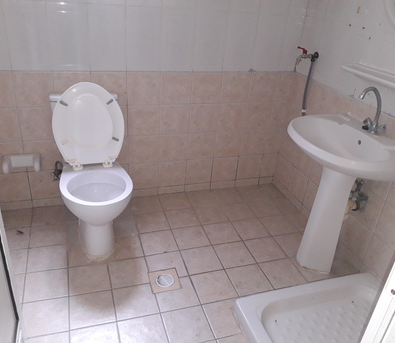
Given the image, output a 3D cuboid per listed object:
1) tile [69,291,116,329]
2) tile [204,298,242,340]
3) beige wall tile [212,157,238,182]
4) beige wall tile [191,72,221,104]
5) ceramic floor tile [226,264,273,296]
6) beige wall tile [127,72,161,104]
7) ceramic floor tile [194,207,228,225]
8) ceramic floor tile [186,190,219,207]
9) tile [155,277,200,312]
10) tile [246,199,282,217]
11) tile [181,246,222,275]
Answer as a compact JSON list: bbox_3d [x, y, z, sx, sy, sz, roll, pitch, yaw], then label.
[{"bbox_3d":[-0.489,0.643,1.657,0.199,0.010,0.198,-5,30,-18],"label":"tile"},{"bbox_3d":[0.144,0.684,1.667,0.199,0.012,0.198,-5,30,-18],"label":"tile"},{"bbox_3d":[0.204,-0.015,2.626,0.200,0.200,0.010,-5,30,-18],"label":"beige wall tile"},{"bbox_3d":[0.061,-0.531,2.273,0.200,0.200,0.009,-5,30,-18],"label":"beige wall tile"},{"bbox_3d":[0.274,0.575,1.888,0.200,0.010,0.200,-5,30,-18],"label":"ceramic floor tile"},{"bbox_3d":[-0.322,-0.500,2.156,0.199,0.200,0.010,-5,30,-18],"label":"beige wall tile"},{"bbox_3d":[0.092,0.295,2.378,0.199,0.012,0.198,-5,30,-18],"label":"ceramic floor tile"},{"bbox_3d":[0.030,0.200,2.542,0.199,0.012,0.198,-5,30,-18],"label":"ceramic floor tile"},{"bbox_3d":[-0.105,0.607,1.765,0.200,0.010,0.200,-5,30,-18],"label":"tile"},{"bbox_3d":[0.471,0.263,2.501,0.199,0.012,0.198,-5,30,-18],"label":"tile"},{"bbox_3d":[0.024,0.500,2.002,0.200,0.009,0.198,-5,30,-18],"label":"tile"}]

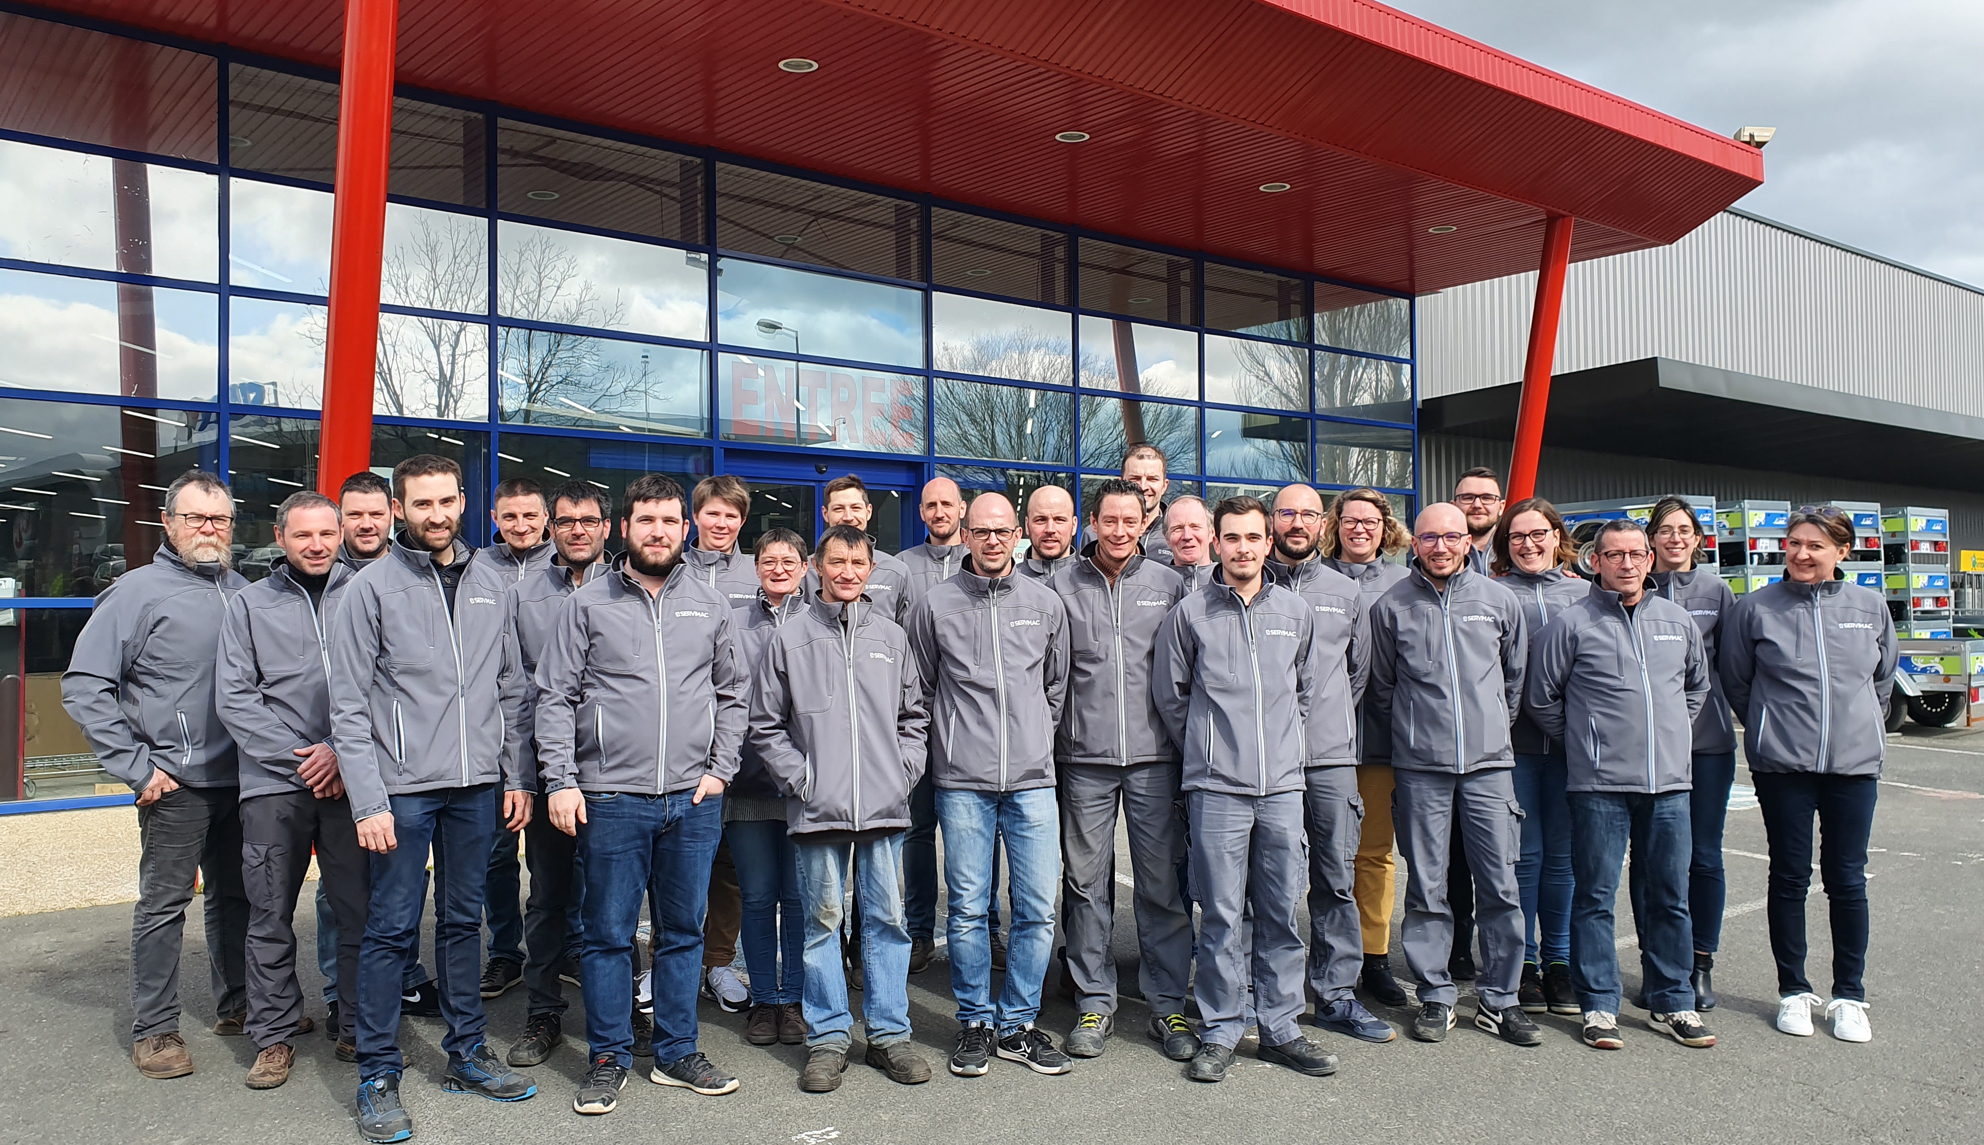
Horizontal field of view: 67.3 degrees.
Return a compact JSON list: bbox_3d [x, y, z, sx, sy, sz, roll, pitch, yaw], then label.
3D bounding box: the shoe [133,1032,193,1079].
[{"bbox_3d":[-2.536,1.466,4.585,0.298,0.115,0.112,-2,-2,42],"label":"shoe"}]

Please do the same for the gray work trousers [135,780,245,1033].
[{"bbox_3d":[-2.553,1.007,4.772,0.290,0.970,0.390,-2,-2,38],"label":"gray work trousers"}]

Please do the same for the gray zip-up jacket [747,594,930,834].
[{"bbox_3d":[-0.457,0.403,4.427,0.530,0.720,0.360,0,-1,-9],"label":"gray zip-up jacket"}]

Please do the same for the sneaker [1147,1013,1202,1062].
[{"bbox_3d":[0.570,1.433,4.701,0.105,0.115,0.285,0,-2,-6],"label":"sneaker"}]

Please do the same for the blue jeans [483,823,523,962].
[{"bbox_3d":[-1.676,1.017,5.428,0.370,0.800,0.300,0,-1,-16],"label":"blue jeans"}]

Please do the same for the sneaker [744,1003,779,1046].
[{"bbox_3d":[-0.757,1.459,4.900,0.105,0.110,0.270,-1,-1,-8],"label":"sneaker"}]

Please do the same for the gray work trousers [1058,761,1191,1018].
[{"bbox_3d":[0.414,0.955,4.719,0.420,0.870,0.300,-1,-1,3],"label":"gray work trousers"}]

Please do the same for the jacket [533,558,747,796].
[{"bbox_3d":[-1.008,0.295,4.270,0.570,0.660,0.350,0,-2,-20],"label":"jacket"}]

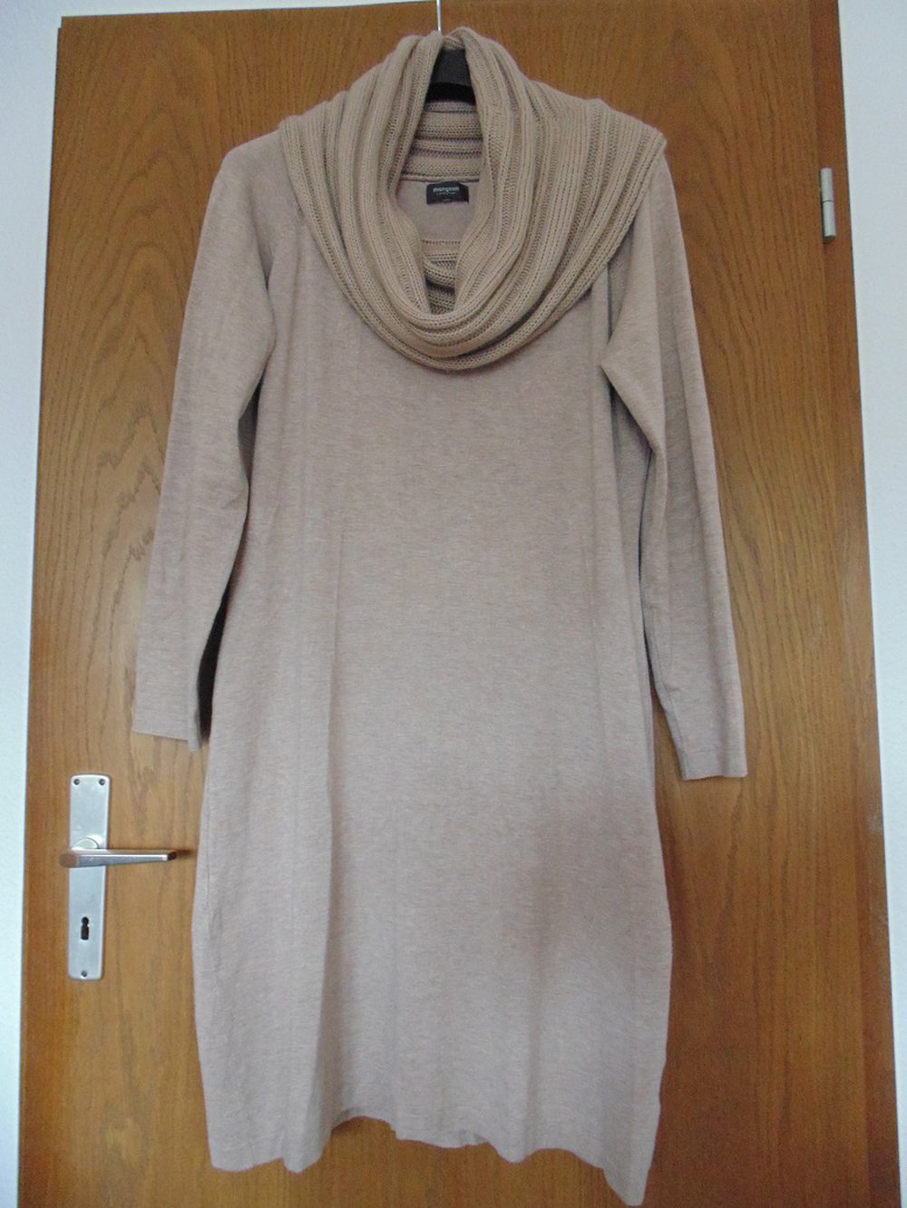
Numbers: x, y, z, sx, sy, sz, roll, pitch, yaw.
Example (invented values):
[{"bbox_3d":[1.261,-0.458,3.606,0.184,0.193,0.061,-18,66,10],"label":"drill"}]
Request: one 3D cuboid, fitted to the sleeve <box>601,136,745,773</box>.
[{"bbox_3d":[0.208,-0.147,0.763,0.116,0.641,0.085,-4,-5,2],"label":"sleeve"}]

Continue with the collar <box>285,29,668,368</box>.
[{"bbox_3d":[0.017,-0.418,0.772,0.403,0.400,0.122,-1,-5,2],"label":"collar"}]

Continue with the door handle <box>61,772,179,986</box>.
[{"bbox_3d":[-0.337,0.280,0.769,0.126,0.209,0.058,-1,-5,2],"label":"door handle"}]

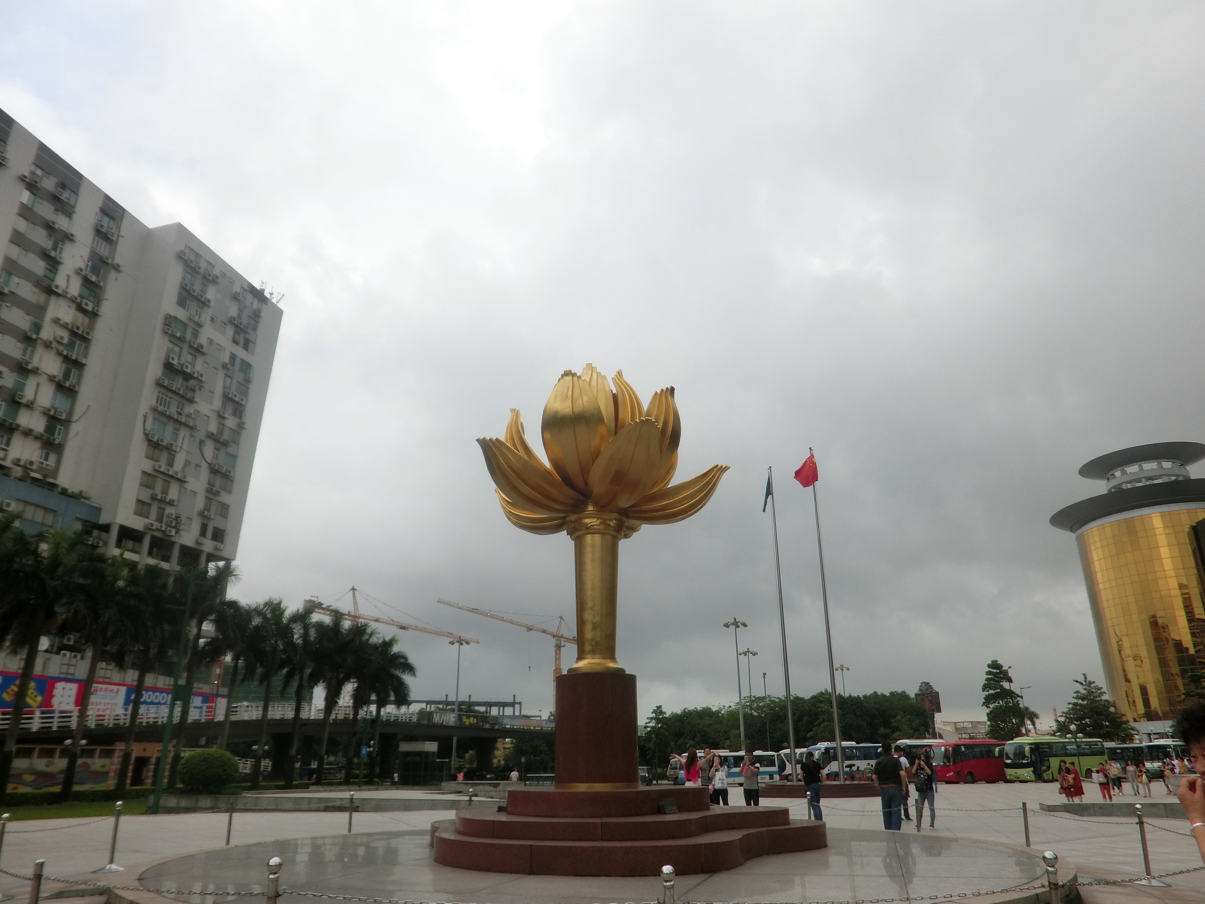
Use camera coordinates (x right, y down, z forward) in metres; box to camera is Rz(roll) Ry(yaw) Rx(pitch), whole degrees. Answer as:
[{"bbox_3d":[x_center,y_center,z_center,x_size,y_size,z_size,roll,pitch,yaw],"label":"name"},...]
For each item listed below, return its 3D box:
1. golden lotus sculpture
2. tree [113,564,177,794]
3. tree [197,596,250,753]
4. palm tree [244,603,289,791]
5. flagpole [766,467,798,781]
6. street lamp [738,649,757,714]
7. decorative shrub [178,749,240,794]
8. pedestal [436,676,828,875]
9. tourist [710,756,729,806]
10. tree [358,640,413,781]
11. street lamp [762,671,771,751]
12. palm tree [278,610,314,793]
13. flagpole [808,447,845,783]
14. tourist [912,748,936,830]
[{"bbox_3d":[-0.053,0.796,11.880,3.600,4.650,3.600,-1,-21,0],"label":"golden lotus sculpture"},{"bbox_3d":[-25.980,11.959,44.702,3.700,11.966,3.700,0,-20,0],"label":"tree"},{"bbox_3d":[-20.575,13.088,46.104,4.000,10.380,4.000,-1,-21,0],"label":"tree"},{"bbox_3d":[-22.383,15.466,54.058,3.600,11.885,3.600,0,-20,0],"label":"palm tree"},{"bbox_3d":[8.922,8.118,41.788,0.220,15.680,0.220,-1,-21,0],"label":"flagpole"},{"bbox_3d":[18.338,31.871,102.270,2.400,15.400,2.400,-1,-21,0],"label":"street lamp"},{"bbox_3d":[-13.994,11.254,29.459,2.250,1.505,2.150,0,-20,0],"label":"decorative shrub"},{"bbox_3d":[0.277,3.891,10.555,5.000,2.080,4.700,0,-20,0],"label":"pedestal"},{"bbox_3d":[3.054,8.733,21.813,0.500,1.570,0.450,-5,-21,11],"label":"tourist"},{"bbox_3d":[-17.402,19.915,64.660,4.400,10.892,4.400,0,-20,0],"label":"tree"},{"bbox_3d":[14.416,23.750,72.218,0.450,9.071,0.500,0,-20,0],"label":"street lamp"},{"bbox_3d":[-18.579,14.818,51.161,4.000,10.660,4.000,-1,-21,0],"label":"palm tree"},{"bbox_3d":[11.242,7.670,42.256,0.260,16.860,0.260,0,-20,0],"label":"flagpole"},{"bbox_3d":[7.124,7.466,18.536,0.550,1.570,0.450,-7,-21,16],"label":"tourist"}]

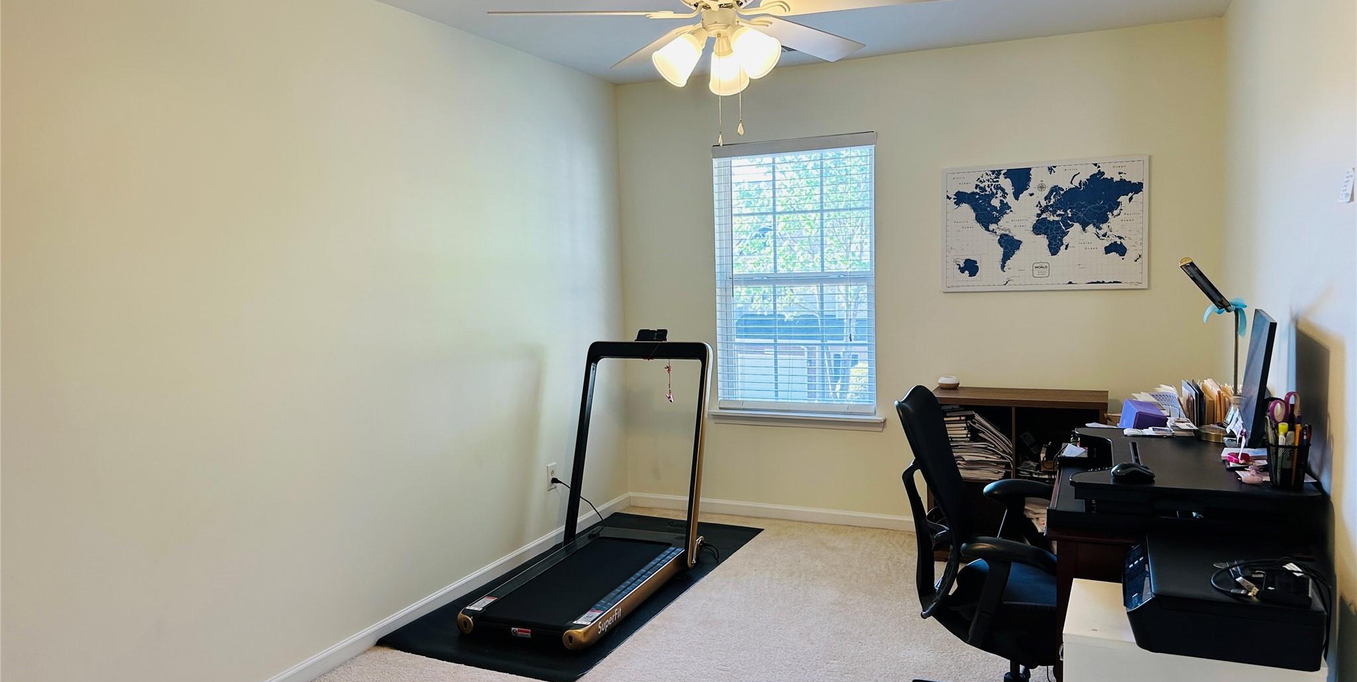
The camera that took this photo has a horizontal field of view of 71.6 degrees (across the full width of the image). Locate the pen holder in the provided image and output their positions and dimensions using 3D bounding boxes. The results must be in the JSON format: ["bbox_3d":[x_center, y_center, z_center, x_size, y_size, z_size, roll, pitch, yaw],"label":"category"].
[{"bbox_3d":[1.414,0.291,2.190,0.082,0.100,0.082,1,5,24],"label":"pen holder"}]

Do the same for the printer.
[{"bbox_3d":[1.123,0.536,1.986,0.345,0.117,0.440,1,5,24],"label":"printer"}]

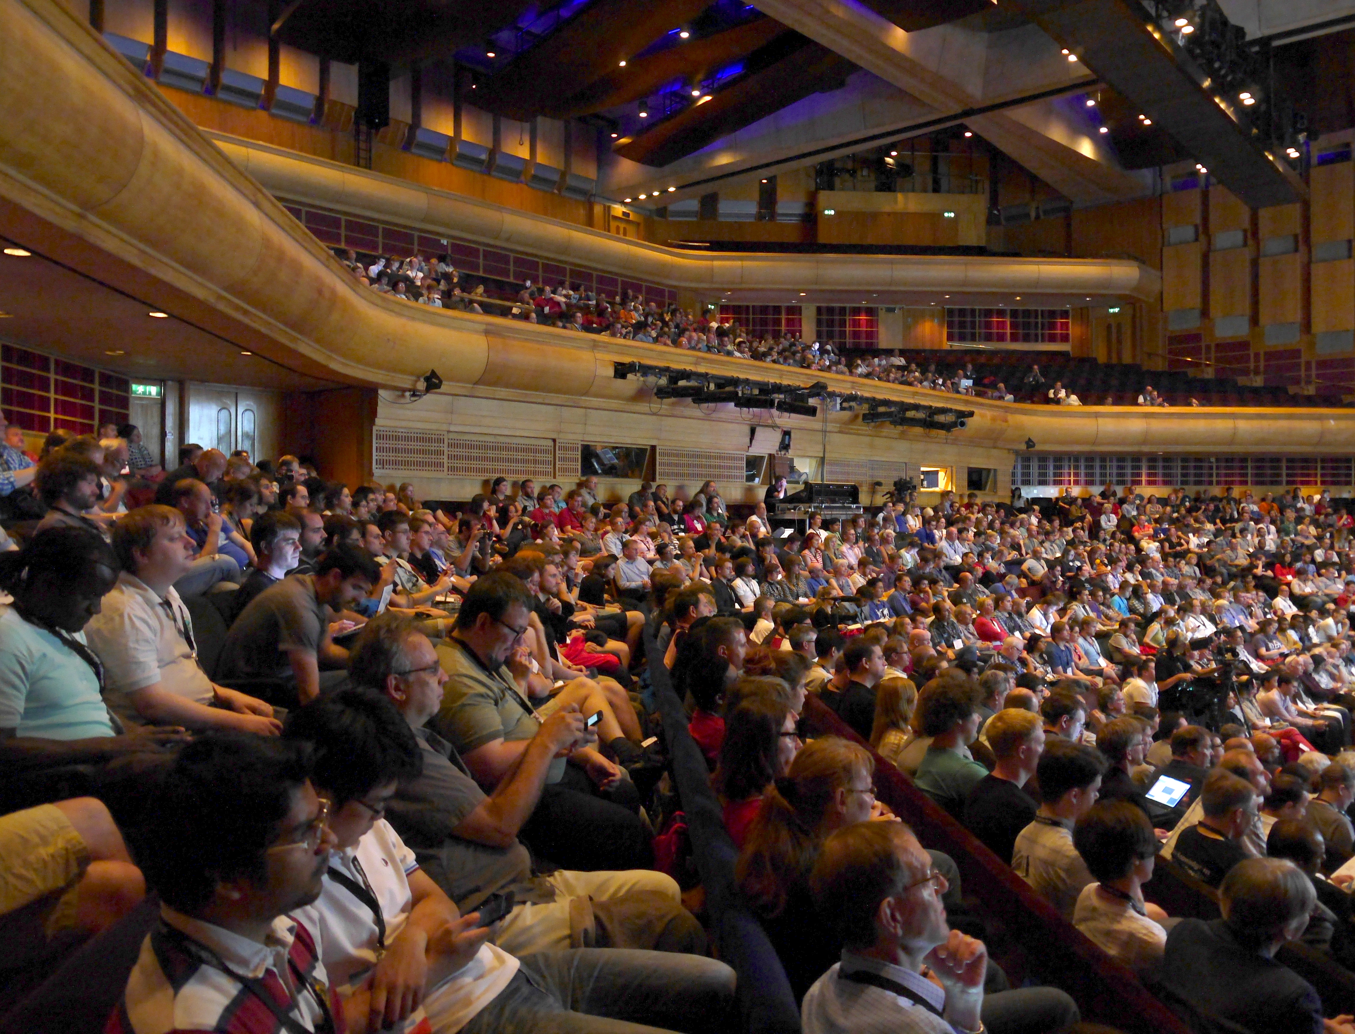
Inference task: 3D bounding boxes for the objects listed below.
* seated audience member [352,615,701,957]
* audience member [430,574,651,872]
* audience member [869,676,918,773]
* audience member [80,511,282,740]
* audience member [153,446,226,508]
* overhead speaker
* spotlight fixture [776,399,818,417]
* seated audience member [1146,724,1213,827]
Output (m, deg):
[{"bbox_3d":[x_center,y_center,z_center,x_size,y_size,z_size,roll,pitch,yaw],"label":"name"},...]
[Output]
[{"bbox_3d":[-0.330,0.820,2.520,0.820,1.200,0.580,0,0,-10],"label":"seated audience member"},{"bbox_3d":[-0.350,0.760,3.070,0.780,1.200,0.560,0,0,-10],"label":"audience member"},{"bbox_3d":[1.180,1.330,5.270,0.750,1.180,0.470,0,0,-18],"label":"audience member"},{"bbox_3d":[-1.300,0.600,3.280,0.820,1.250,0.570,0,0,-10],"label":"audience member"},{"bbox_3d":[-2.950,0.130,7.100,0.820,1.150,0.530,0,0,-10],"label":"audience member"},{"bbox_3d":[-6.540,-9.090,24.000,0.550,1.450,0.580,0,0,-37],"label":"overhead speaker"},{"bbox_3d":[2.070,-1.880,19.300,0.720,0.220,0.220,0,0,30],"label":"spotlight fixture"},{"bbox_3d":[2.850,1.700,5.950,0.780,1.220,0.540,0,0,-5],"label":"seated audience member"}]

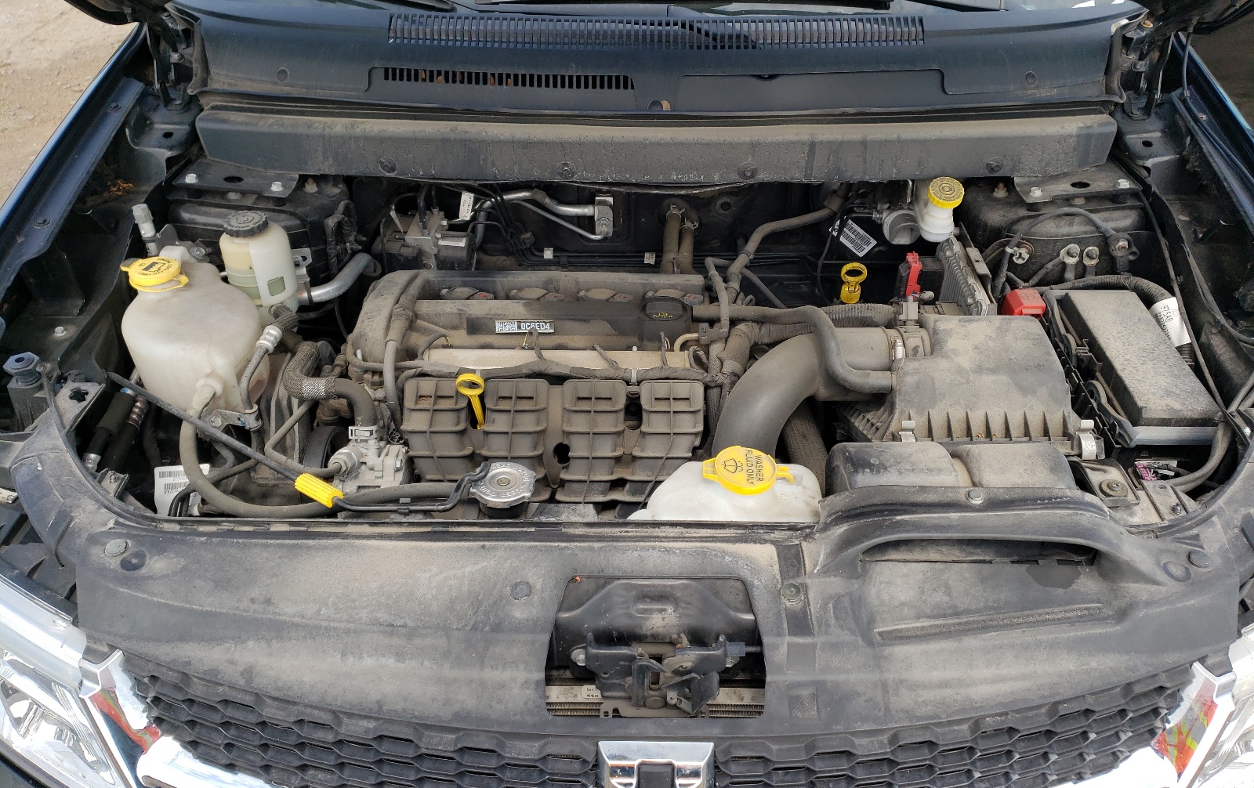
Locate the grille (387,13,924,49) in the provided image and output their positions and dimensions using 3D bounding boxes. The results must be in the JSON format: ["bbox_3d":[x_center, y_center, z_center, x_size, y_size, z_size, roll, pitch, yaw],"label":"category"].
[{"bbox_3d":[0.044,-0.548,1.432,0.813,0.026,0.074,1,52,1],"label":"grille"}]

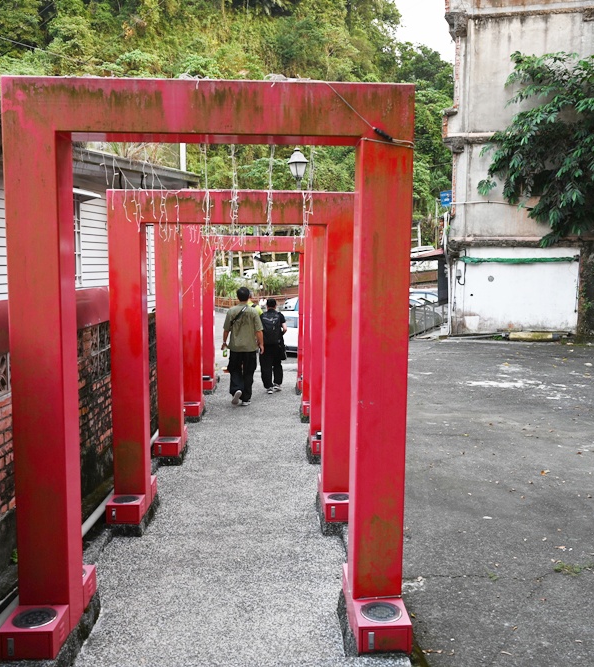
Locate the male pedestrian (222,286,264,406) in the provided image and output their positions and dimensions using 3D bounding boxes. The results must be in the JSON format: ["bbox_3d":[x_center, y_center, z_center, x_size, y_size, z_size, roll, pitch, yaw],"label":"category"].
[{"bbox_3d":[-0.793,0.190,9.812,0.580,1.729,0.500,0,5,-3],"label":"male pedestrian"}]

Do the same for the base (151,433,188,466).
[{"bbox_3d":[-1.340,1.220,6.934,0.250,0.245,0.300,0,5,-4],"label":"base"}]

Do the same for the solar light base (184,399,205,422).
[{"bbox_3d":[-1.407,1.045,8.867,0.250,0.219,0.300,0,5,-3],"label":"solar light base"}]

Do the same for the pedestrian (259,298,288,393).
[{"bbox_3d":[-0.380,0.208,10.728,0.470,1.525,0.430,0,5,-2],"label":"pedestrian"}]

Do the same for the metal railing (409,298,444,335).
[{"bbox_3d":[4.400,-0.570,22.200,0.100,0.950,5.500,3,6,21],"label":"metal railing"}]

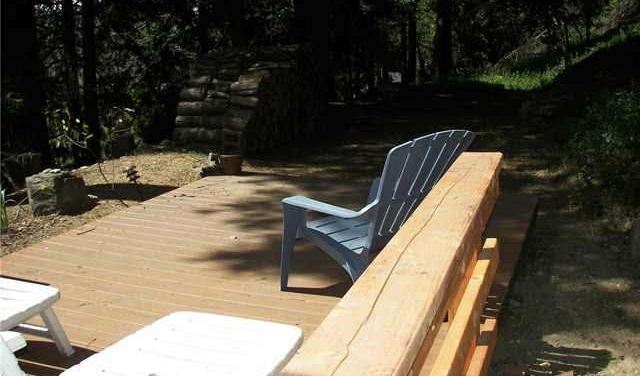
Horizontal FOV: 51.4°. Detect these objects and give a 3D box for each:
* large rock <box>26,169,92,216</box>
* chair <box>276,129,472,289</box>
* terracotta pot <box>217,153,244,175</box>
[{"bbox_3d":[-2.214,0.034,5.662,0.460,0.345,0.360,-4,16,-10],"label":"large rock"},{"bbox_3d":[0.371,0.131,3.775,0.807,1.032,0.885,-13,19,-37],"label":"chair"},{"bbox_3d":[-0.928,-0.252,6.839,0.240,0.210,0.240,-1,15,0],"label":"terracotta pot"}]

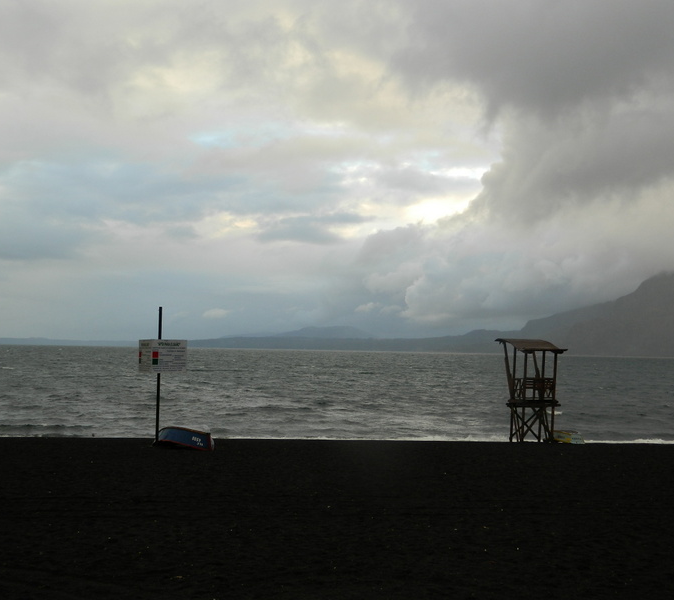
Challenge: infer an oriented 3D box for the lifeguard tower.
[{"bbox_3d":[8.035,3.749,39.316,2.150,4.300,2.350,2,-3,-13],"label":"lifeguard tower"}]

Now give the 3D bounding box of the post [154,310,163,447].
[{"bbox_3d":[-6.869,2.886,36.640,0.120,5.199,0.120,1,-3,0],"label":"post"}]

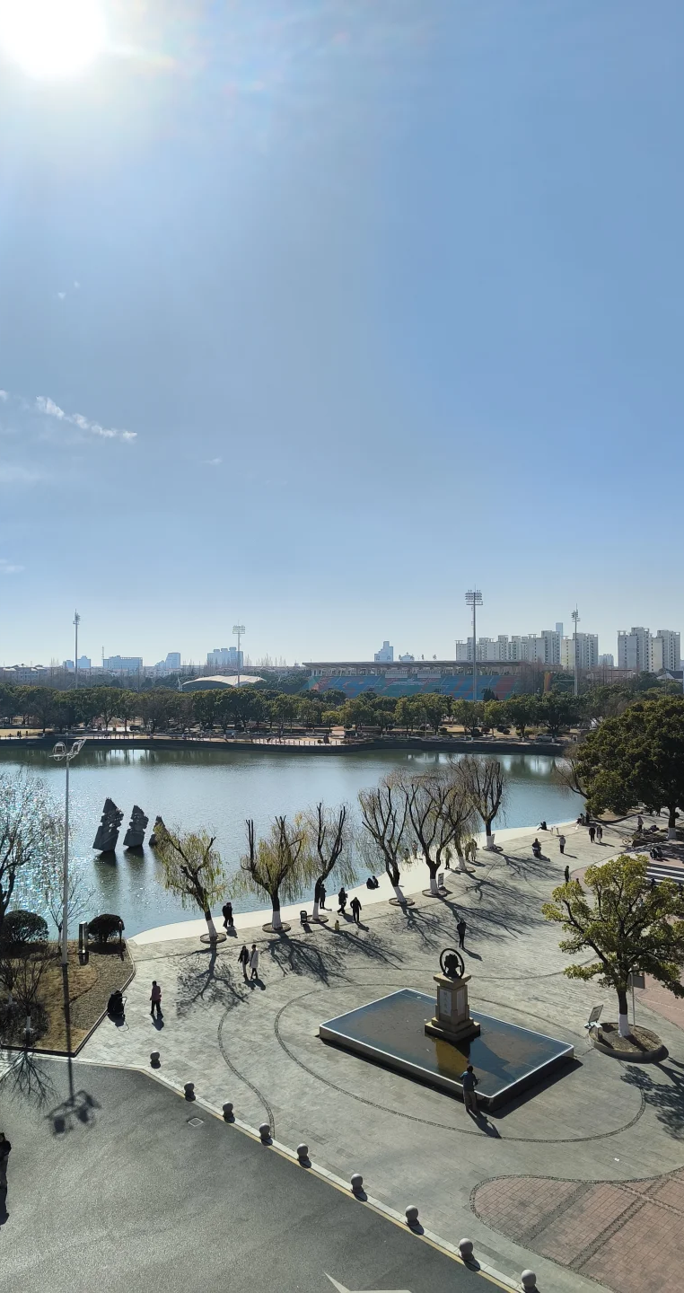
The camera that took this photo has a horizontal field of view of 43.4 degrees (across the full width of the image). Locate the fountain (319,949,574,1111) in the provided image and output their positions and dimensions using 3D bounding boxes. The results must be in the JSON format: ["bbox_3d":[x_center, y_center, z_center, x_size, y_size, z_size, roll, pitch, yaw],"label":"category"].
[{"bbox_3d":[4.456,15.596,37.944,9.363,4.145,6.212,-1,-2,45],"label":"fountain"}]

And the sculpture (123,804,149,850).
[{"bbox_3d":[-20.002,17.439,83.447,2.451,4.148,1.600,0,-2,-13],"label":"sculpture"}]

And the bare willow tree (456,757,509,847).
[{"bbox_3d":[12.891,14.152,78.704,4.805,8.568,4.800,0,-2,0],"label":"bare willow tree"}]

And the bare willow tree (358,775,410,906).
[{"bbox_3d":[3.068,13.582,61.402,3.679,9.302,3.679,0,-1,0],"label":"bare willow tree"}]

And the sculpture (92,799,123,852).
[{"bbox_3d":[-22.244,16.958,81.611,2.972,5.012,1.800,0,-2,-15],"label":"sculpture"}]

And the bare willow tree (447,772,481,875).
[{"bbox_3d":[10.033,14.379,70.818,3.100,8.164,3.100,0,-1,0],"label":"bare willow tree"}]

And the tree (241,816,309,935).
[{"bbox_3d":[-4.264,14.274,54.220,4.391,7.030,4.400,0,-2,0],"label":"tree"}]

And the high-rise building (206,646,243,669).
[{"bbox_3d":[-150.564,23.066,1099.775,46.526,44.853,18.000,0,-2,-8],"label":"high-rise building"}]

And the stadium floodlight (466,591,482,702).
[{"bbox_3d":[37.736,3.388,244.989,4.700,38.533,1.700,1,-2,-27],"label":"stadium floodlight"}]

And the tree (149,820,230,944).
[{"bbox_3d":[-9.350,14.237,52.663,4.672,7.573,4.500,0,-1,0],"label":"tree"}]

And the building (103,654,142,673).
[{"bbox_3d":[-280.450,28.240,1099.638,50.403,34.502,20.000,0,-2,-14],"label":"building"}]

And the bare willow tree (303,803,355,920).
[{"bbox_3d":[-0.874,14.270,57.207,3.494,7.725,3.494,0,-1,0],"label":"bare willow tree"}]

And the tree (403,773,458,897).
[{"bbox_3d":[6.706,13.704,63.727,3.965,9.171,3.965,0,-1,0],"label":"tree"}]

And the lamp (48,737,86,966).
[{"bbox_3d":[-15.096,11.228,47.366,2.053,12.457,2.000,0,-2,0],"label":"lamp"}]

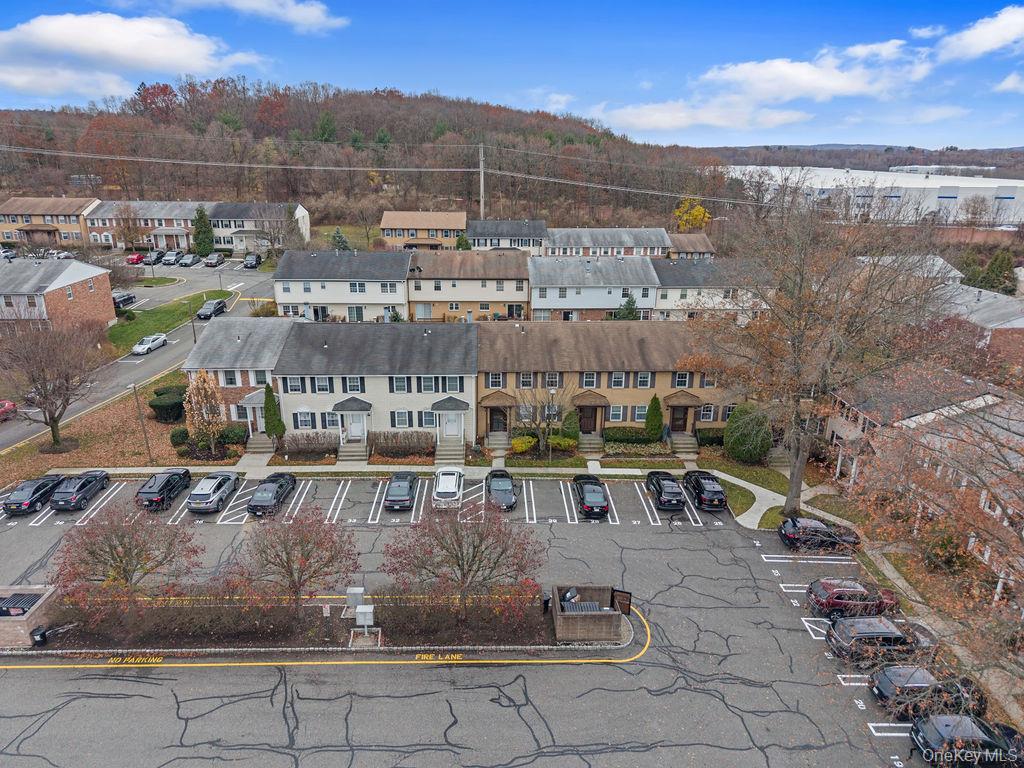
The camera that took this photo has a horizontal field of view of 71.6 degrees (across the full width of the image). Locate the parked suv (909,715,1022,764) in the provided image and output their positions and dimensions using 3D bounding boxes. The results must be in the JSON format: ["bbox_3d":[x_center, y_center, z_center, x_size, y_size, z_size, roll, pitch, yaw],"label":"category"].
[{"bbox_3d":[19.262,14.700,29.329,4.800,1.450,1.840,1,20,1],"label":"parked suv"}]

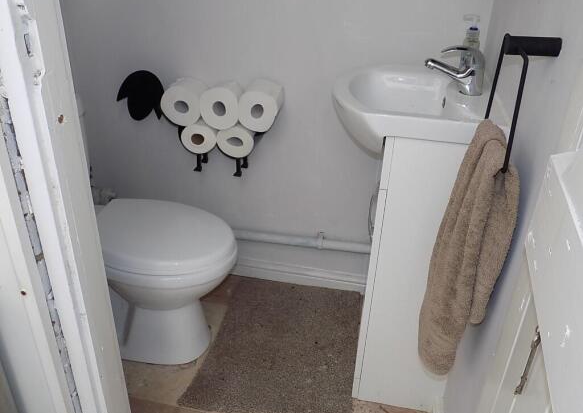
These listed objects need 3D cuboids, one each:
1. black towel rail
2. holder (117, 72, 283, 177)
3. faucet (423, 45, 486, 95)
[{"bbox_3d":[0.342,-0.165,0.741,0.079,0.170,0.232,8,28,10],"label":"black towel rail"},{"bbox_3d":[-0.318,-0.257,1.628,0.585,0.307,0.119,8,28,10],"label":"holder"},{"bbox_3d":[0.379,-0.316,1.163,0.145,0.112,0.054,8,28,10],"label":"faucet"}]

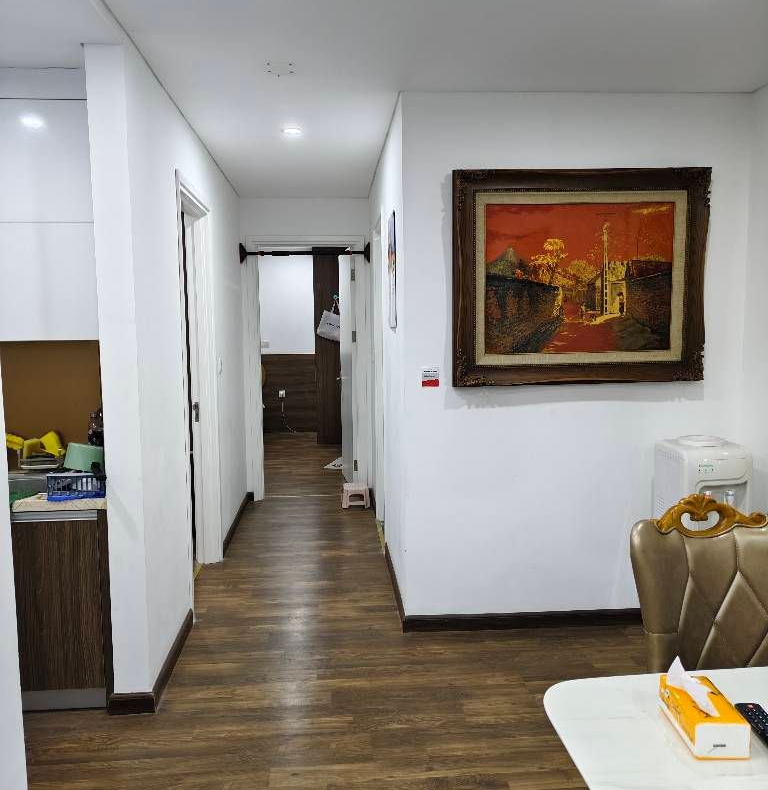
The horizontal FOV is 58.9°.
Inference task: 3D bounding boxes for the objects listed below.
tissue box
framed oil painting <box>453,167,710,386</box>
[{"bbox_3d":[0.597,0.603,1.280,0.093,0.065,0.173,0,5,0],"label":"tissue box"},{"bbox_3d":[0.950,-0.564,3.289,1.250,1.010,0.060,-1,5,-4],"label":"framed oil painting"}]

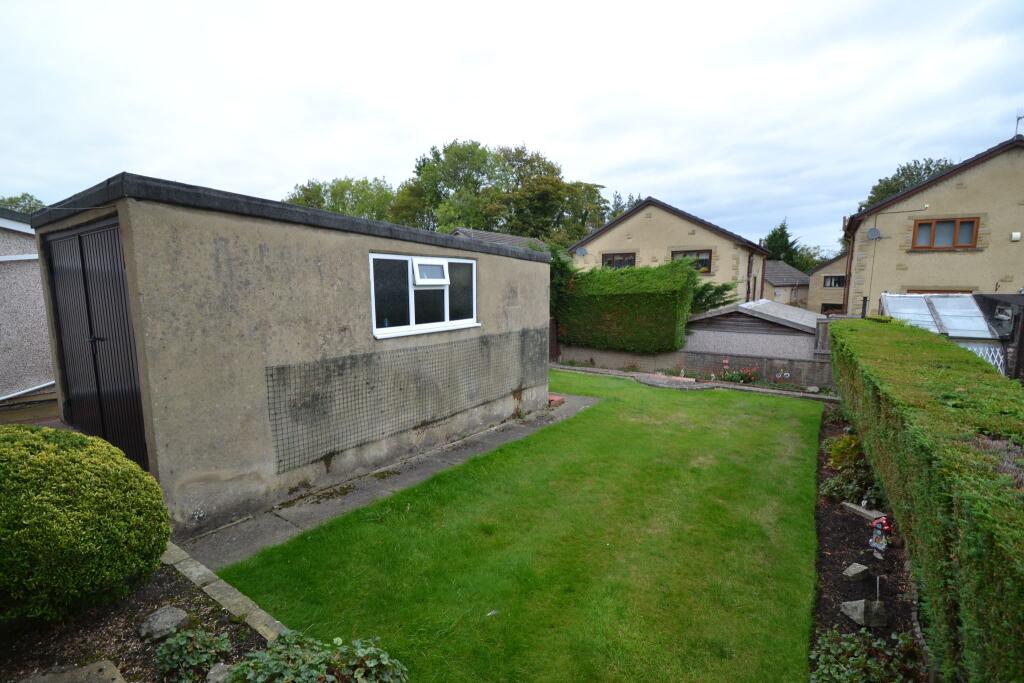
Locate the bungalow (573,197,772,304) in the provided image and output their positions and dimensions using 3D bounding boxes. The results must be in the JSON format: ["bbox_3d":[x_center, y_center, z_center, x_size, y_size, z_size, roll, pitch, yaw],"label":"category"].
[{"bbox_3d":[9.045,-4.061,24.041,9.050,6.500,8.500,4,8,30],"label":"bungalow"}]

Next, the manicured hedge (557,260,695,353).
[{"bbox_3d":[3.526,-1.046,13.407,3.770,2.700,1.600,4,8,33],"label":"manicured hedge"}]

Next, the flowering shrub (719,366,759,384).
[{"bbox_3d":[5.750,0.859,10.785,0.820,0.420,0.550,4,8,33],"label":"flowering shrub"}]

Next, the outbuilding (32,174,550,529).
[{"bbox_3d":[-2.098,-0.148,6.270,2.840,2.760,6.070,4,8,33],"label":"outbuilding"}]

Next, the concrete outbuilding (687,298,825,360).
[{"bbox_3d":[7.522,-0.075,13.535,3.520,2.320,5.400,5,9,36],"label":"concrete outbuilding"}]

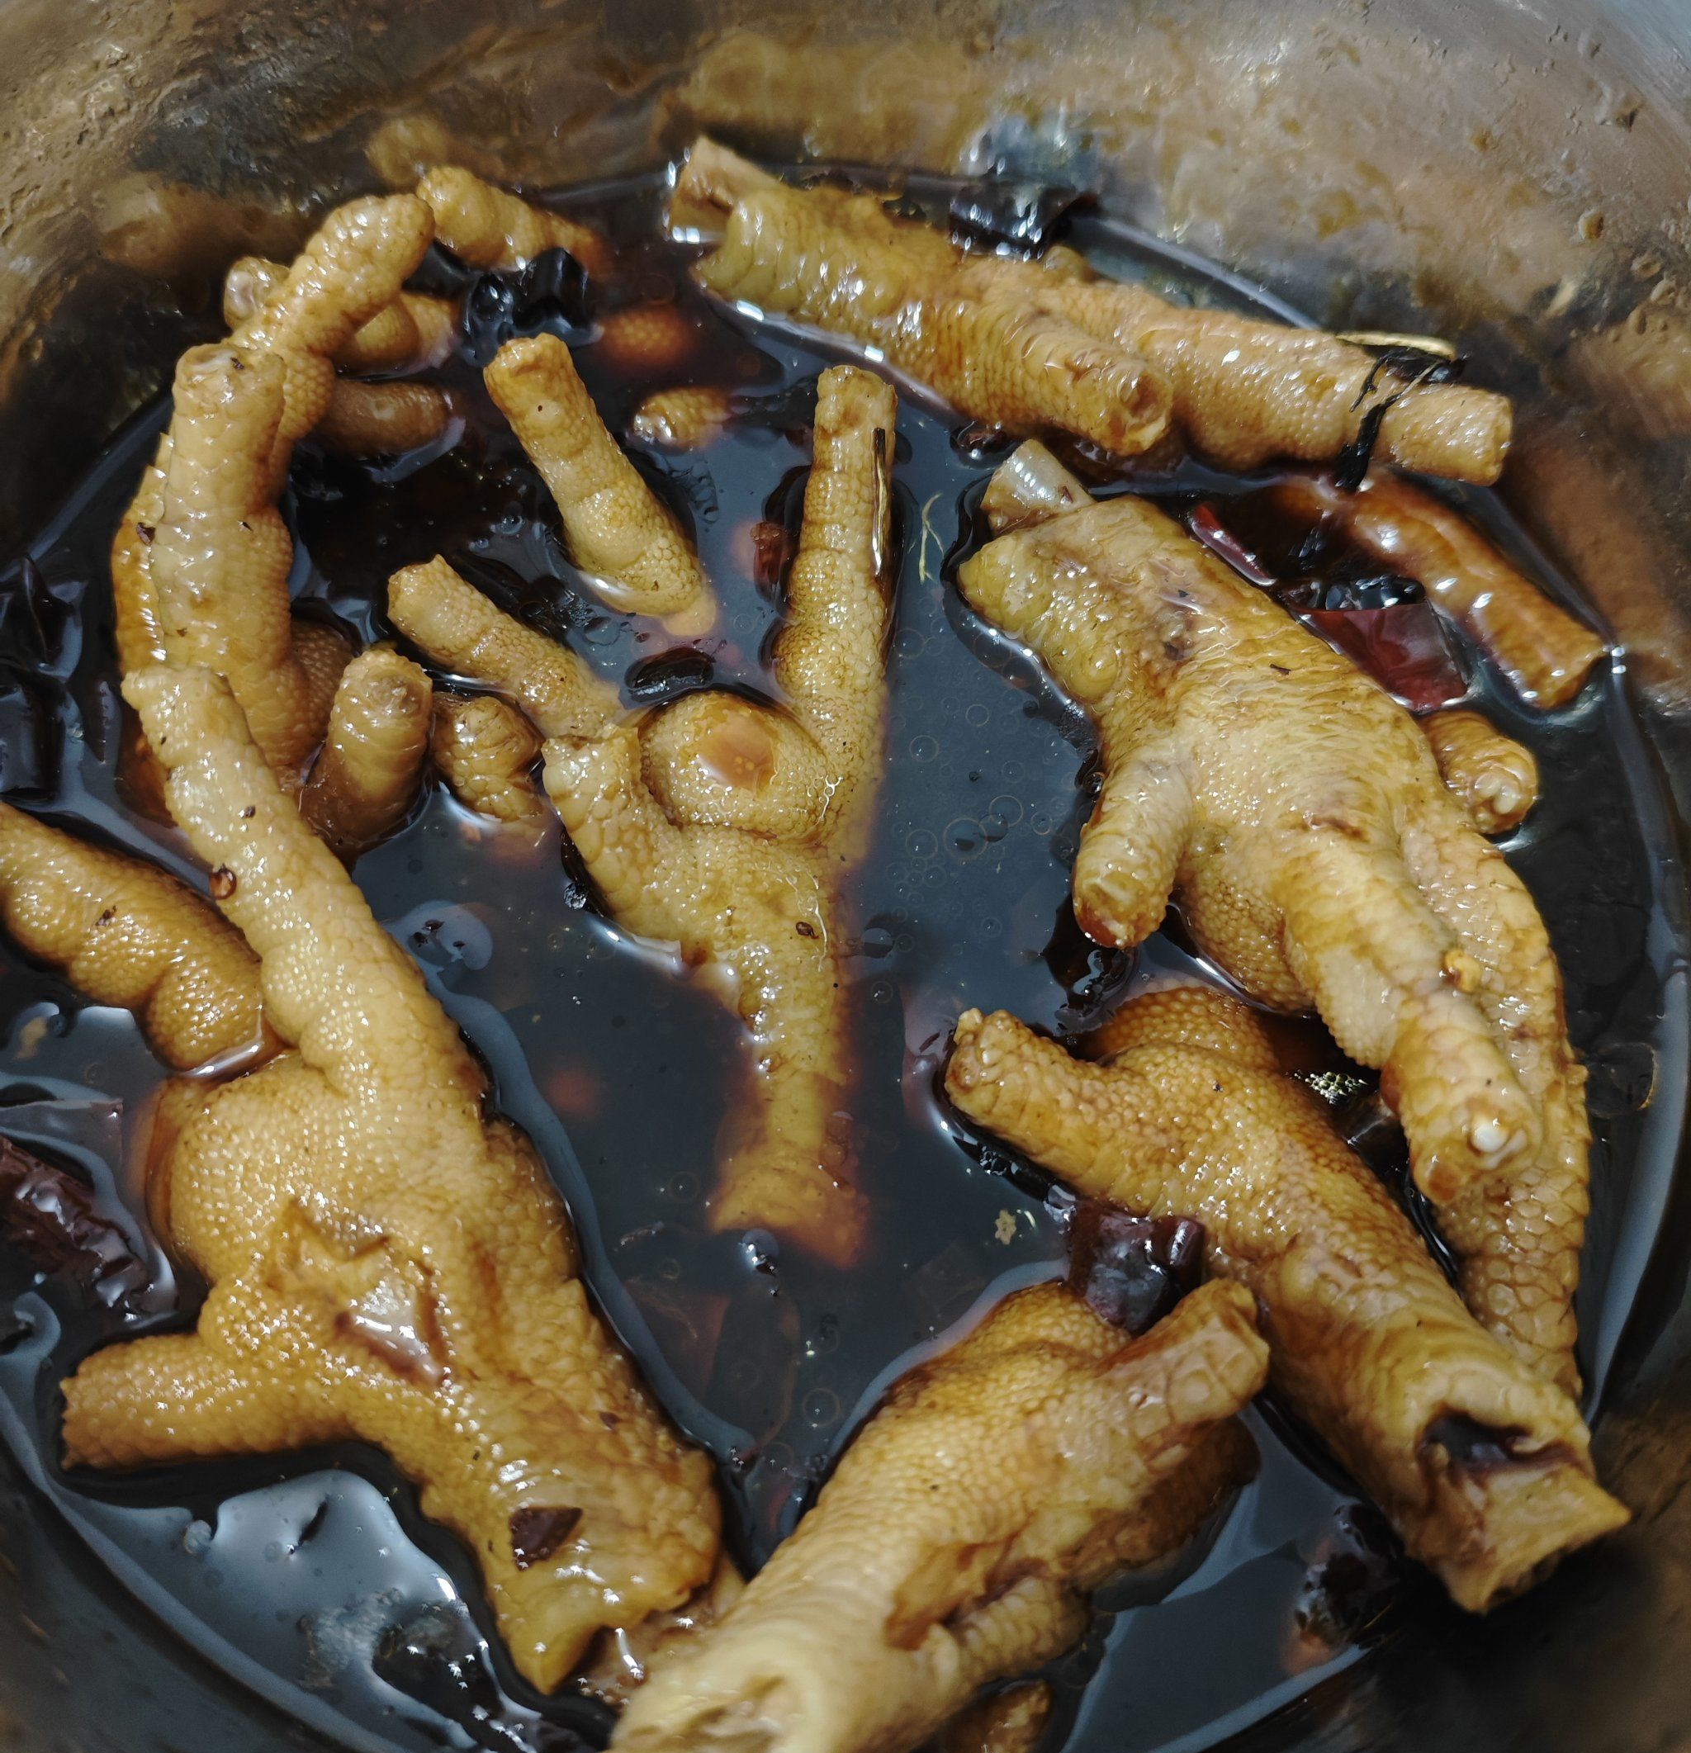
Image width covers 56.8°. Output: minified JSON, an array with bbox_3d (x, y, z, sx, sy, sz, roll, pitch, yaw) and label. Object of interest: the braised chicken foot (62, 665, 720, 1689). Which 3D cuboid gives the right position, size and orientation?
[{"bbox_3d":[-0.058,0.034,0.161,0.052,0.036,0.114,-26,71,-12],"label":"braised chicken foot"}]

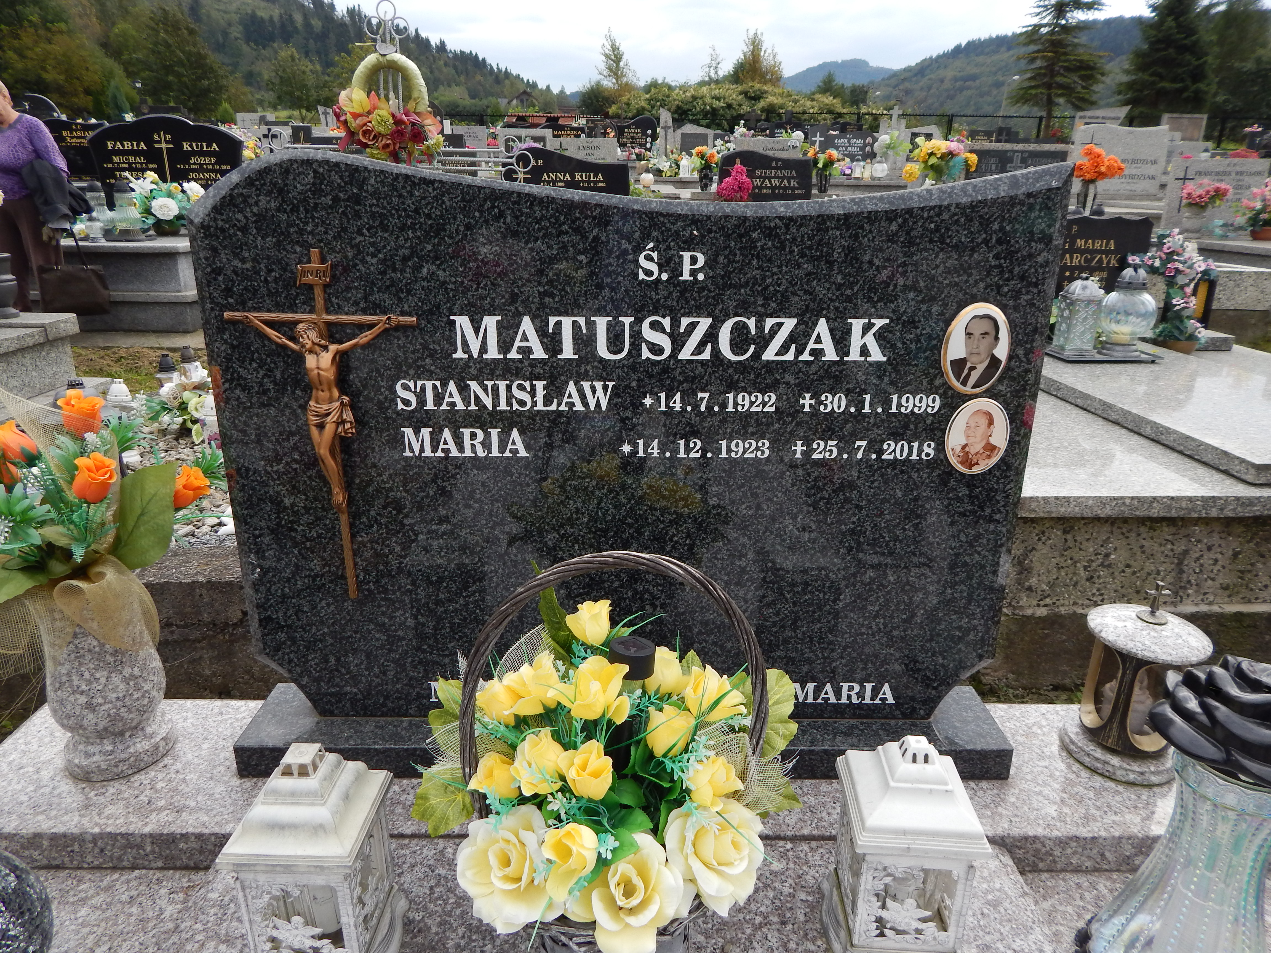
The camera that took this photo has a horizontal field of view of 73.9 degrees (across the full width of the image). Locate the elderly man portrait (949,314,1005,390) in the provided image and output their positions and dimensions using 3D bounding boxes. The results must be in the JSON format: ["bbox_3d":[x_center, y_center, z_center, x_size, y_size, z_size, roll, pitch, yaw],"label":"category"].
[{"bbox_3d":[0.442,-0.161,1.086,0.072,0.101,0.008,0,17,0],"label":"elderly man portrait"}]

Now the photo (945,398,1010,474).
[{"bbox_3d":[0.455,-0.052,1.121,0.084,0.104,0.011,0,17,0],"label":"photo"}]

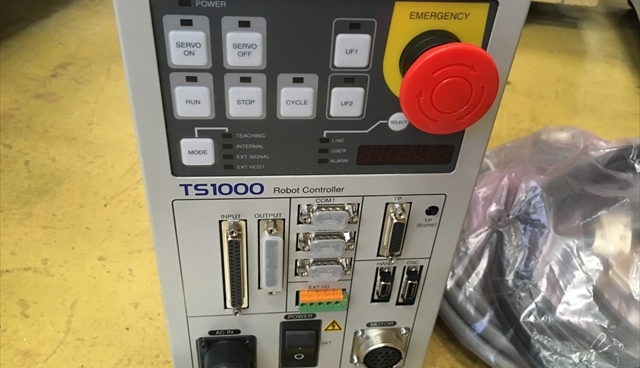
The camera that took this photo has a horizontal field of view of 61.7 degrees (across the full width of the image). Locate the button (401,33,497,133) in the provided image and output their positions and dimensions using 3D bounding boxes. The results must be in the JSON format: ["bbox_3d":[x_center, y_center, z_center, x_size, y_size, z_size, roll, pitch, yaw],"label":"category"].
[{"bbox_3d":[0.051,-0.045,0.229,0.040,0.040,0.033,-1,37,-7],"label":"button"}]

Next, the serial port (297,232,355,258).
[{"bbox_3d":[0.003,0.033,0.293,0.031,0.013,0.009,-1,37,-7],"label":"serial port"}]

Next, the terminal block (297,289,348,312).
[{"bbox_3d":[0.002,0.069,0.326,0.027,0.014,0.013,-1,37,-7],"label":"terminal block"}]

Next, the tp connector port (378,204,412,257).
[{"bbox_3d":[0.042,0.027,0.301,0.013,0.040,0.009,-1,37,-7],"label":"tp connector port"}]

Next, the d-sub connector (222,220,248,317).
[{"bbox_3d":[-0.047,0.047,0.297,0.013,0.069,0.008,-1,37,-7],"label":"d-sub connector"}]

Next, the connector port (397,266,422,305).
[{"bbox_3d":[0.055,0.062,0.332,0.011,0.033,0.008,-1,37,-7],"label":"connector port"}]

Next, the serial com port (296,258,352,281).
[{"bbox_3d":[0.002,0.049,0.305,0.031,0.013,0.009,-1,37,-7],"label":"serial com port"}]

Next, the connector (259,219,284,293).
[{"bbox_3d":[-0.027,0.042,0.302,0.013,0.053,0.009,-1,37,-7],"label":"connector"}]

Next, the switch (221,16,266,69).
[{"bbox_3d":[-0.031,-0.057,0.221,0.018,0.022,0.004,-1,37,-7],"label":"switch"}]

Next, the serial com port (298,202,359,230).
[{"bbox_3d":[0.005,0.018,0.288,0.031,0.013,0.009,-1,37,-7],"label":"serial com port"}]

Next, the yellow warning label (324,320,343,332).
[{"bbox_3d":[0.009,0.090,0.338,0.013,0.011,0.001,-1,37,-7],"label":"yellow warning label"}]

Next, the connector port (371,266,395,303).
[{"bbox_3d":[0.039,0.061,0.329,0.011,0.029,0.008,-1,37,-7],"label":"connector port"}]

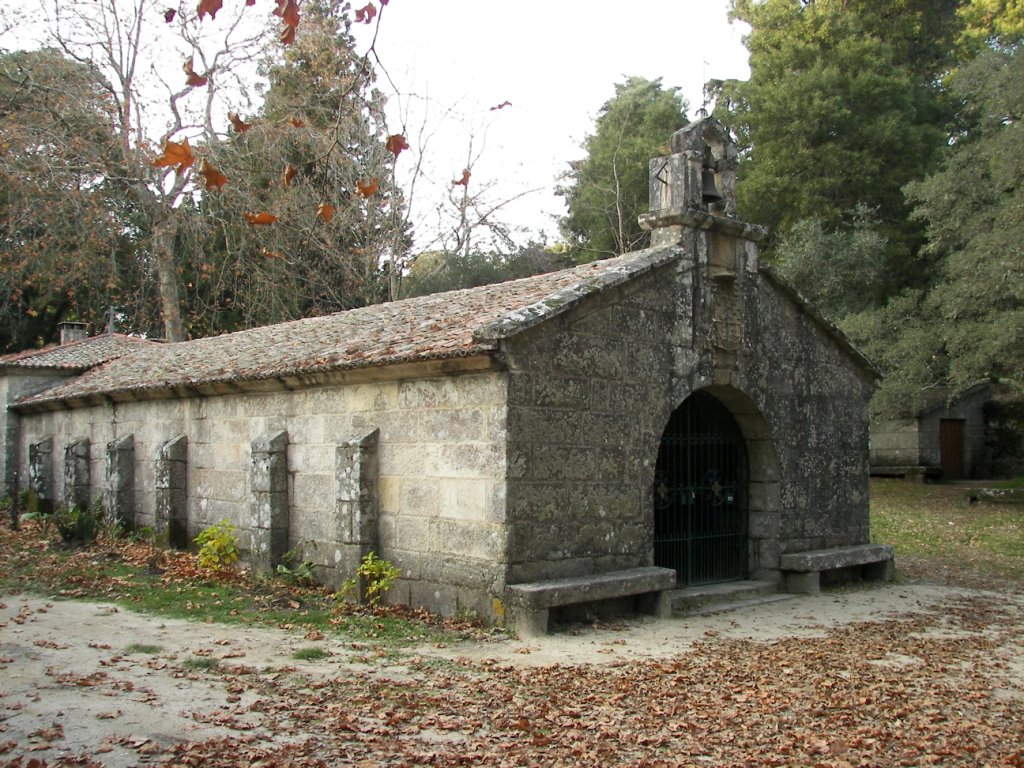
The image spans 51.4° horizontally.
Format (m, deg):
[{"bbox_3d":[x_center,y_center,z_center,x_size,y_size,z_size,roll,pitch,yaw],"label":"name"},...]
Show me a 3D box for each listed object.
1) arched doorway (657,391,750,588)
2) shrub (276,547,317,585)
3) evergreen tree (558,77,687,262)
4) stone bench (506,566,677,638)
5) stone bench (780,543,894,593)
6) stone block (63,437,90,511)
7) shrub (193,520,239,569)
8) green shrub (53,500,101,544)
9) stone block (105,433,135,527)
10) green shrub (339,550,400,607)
[{"bbox_3d":[2.087,1.205,12.503,2.192,2.293,0.081,3,-5,-41],"label":"arched doorway"},{"bbox_3d":[-2.605,2.195,12.892,0.484,0.460,0.435,3,-5,-41],"label":"shrub"},{"bbox_3d":[3.639,-3.003,33.403,4.803,13.028,4.323,3,-5,-41],"label":"evergreen tree"},{"bbox_3d":[0.824,2.130,10.473,2.009,0.428,0.398,3,-5,-41],"label":"stone bench"},{"bbox_3d":[4.052,2.281,13.254,1.989,0.449,0.398,3,-5,-41],"label":"stone bench"},{"bbox_3d":[-7.613,1.642,18.612,0.253,1.444,0.495,3,-5,-41],"label":"stone block"},{"bbox_3d":[-3.866,2.108,13.958,0.576,0.641,0.518,3,-5,-41],"label":"shrub"},{"bbox_3d":[-6.773,2.147,16.585,0.747,0.669,0.672,3,-5,-41],"label":"green shrub"},{"bbox_3d":[-6.271,1.582,17.050,0.263,1.545,0.475,3,-5,-41],"label":"stone block"},{"bbox_3d":[-1.506,2.057,11.280,0.656,0.592,0.500,3,-5,-41],"label":"green shrub"}]

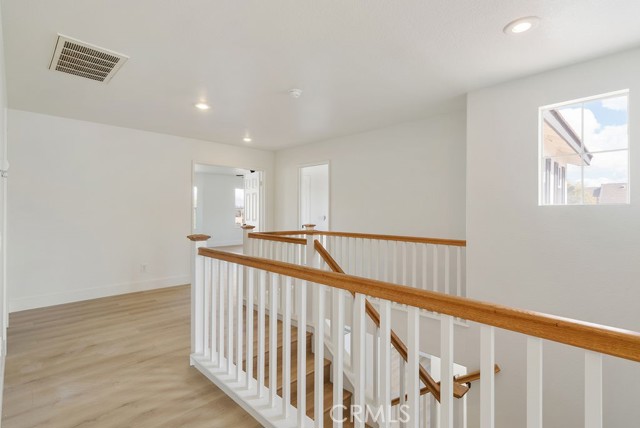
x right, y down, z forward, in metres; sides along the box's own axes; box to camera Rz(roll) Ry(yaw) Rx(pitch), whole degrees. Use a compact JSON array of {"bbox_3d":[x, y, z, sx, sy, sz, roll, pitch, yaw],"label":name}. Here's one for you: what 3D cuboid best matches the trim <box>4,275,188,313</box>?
[{"bbox_3d":[-2.957,1.109,4.397,2.171,0.138,0.016,0,1,-44],"label":"trim"}]

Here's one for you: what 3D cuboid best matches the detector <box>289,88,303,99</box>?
[{"bbox_3d":[-0.254,-1.241,3.123,0.142,0.050,0.142,0,0,0],"label":"detector"}]

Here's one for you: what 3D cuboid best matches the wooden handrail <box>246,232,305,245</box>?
[{"bbox_3d":[-0.513,0.292,3.617,0.057,0.059,1.196,0,1,-44],"label":"wooden handrail"}]

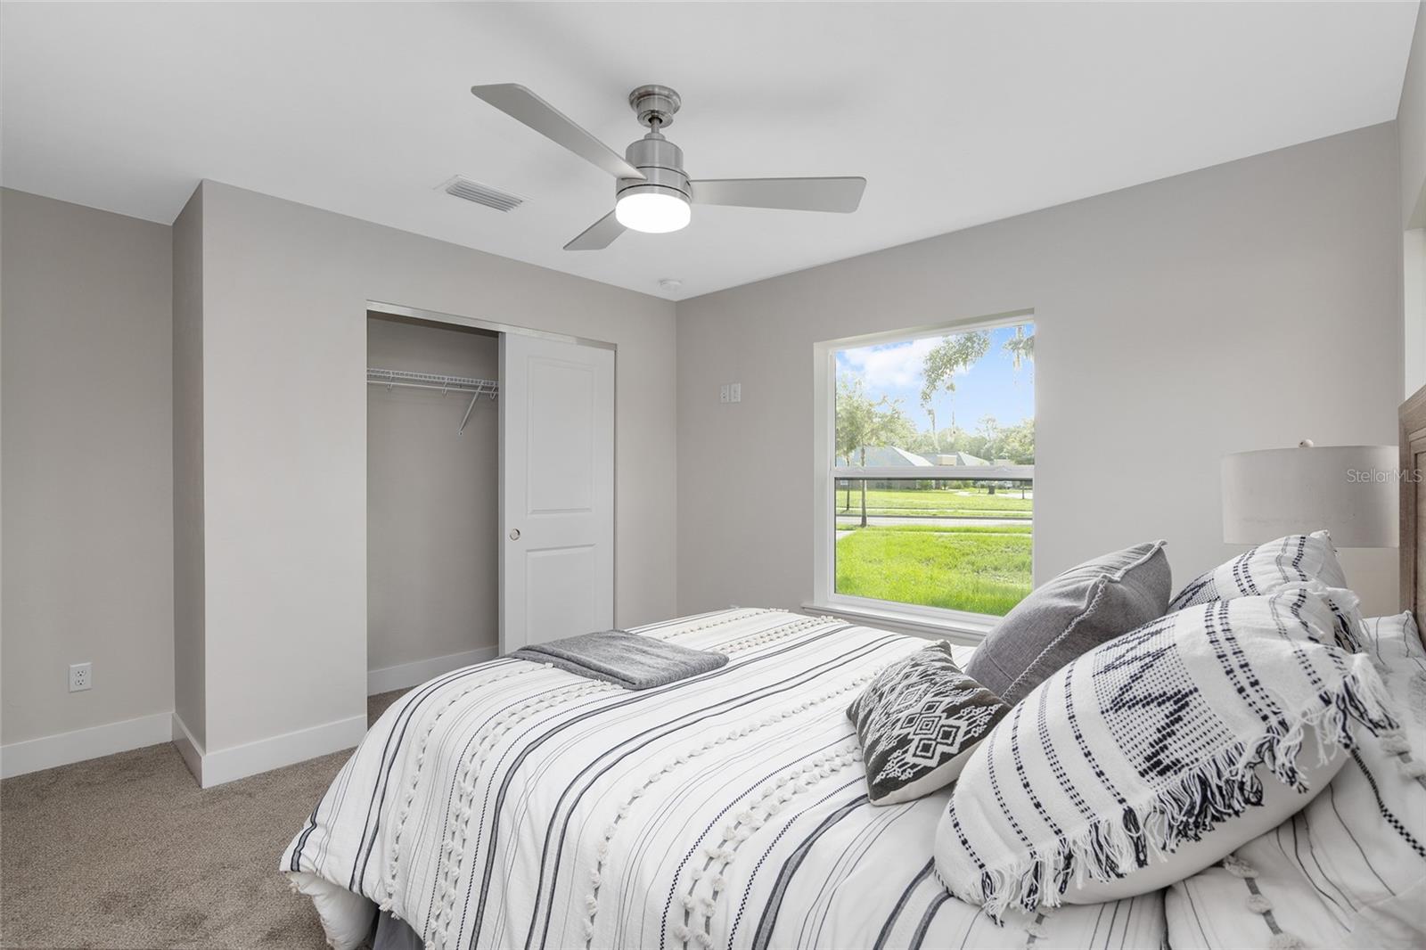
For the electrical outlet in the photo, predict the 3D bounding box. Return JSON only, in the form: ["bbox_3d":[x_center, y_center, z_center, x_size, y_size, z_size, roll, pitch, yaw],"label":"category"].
[{"bbox_3d":[-2.761,0.888,2.771,0.012,0.117,0.071,0,0,42],"label":"electrical outlet"}]

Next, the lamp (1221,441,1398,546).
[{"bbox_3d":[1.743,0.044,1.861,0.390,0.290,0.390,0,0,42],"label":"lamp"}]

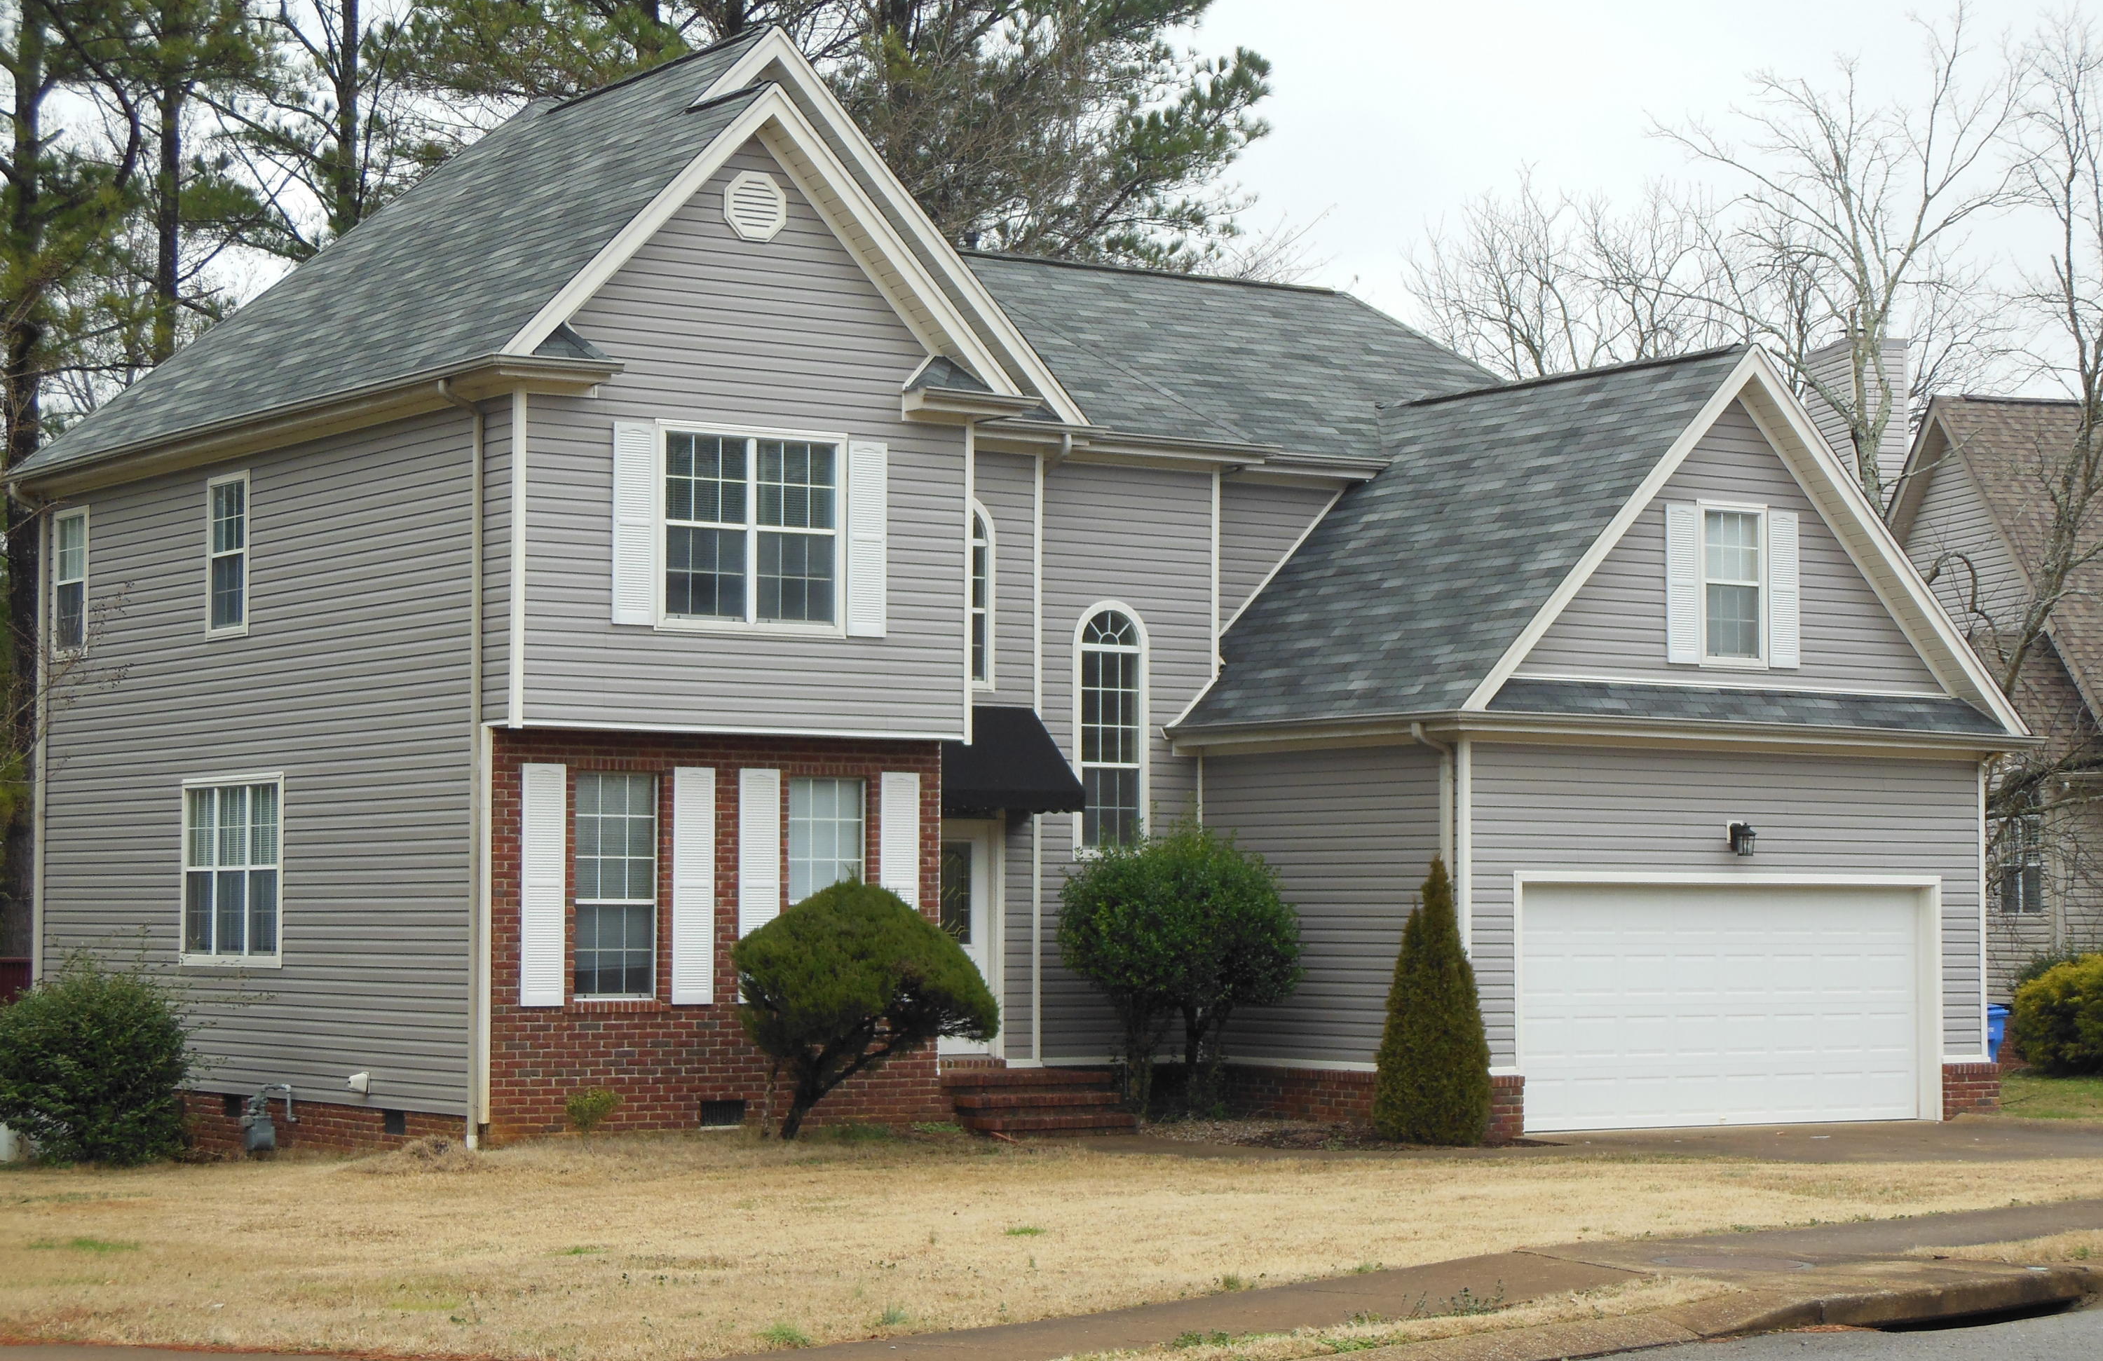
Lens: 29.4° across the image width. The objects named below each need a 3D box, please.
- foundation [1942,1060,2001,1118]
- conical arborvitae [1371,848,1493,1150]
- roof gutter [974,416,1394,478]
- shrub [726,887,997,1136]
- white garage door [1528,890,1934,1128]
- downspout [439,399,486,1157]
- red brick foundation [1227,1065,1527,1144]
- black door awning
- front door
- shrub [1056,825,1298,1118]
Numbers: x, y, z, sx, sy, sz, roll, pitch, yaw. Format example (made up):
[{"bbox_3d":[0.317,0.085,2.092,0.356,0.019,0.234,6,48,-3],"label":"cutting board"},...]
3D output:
[{"bbox_3d":[8.379,3.792,37.081,0.773,0.522,0.432,2,-4,-35],"label":"foundation"},{"bbox_3d":[3.133,2.644,33.096,0.990,2.373,0.990,0,-3,0],"label":"conical arborvitae"},{"bbox_3d":[1.149,-2.090,35.874,5.472,0.161,0.753,2,-4,-35],"label":"roof gutter"},{"bbox_3d":[-1.473,2.602,31.676,2.077,2.051,2.077,0,-3,0],"label":"shrub"},{"bbox_3d":[5.937,2.884,35.511,4.889,2.139,0.070,2,-4,-35],"label":"white garage door"},{"bbox_3d":[-4.593,0.656,31.165,0.371,5.944,0.120,2,-4,-35],"label":"downspout"},{"bbox_3d":[2.726,3.653,34.958,0.763,0.542,3.414,2,-4,-35],"label":"red brick foundation"},{"bbox_3d":[-0.521,0.661,34.400,1.506,0.914,0.833,2,-4,-35],"label":"black door awning"},{"bbox_3d":[-0.875,2.231,34.602,0.984,2.038,0.070,2,-4,-35],"label":"front door"},{"bbox_3d":[1.108,2.522,34.879,2.115,2.515,2.115,0,-3,0],"label":"shrub"}]

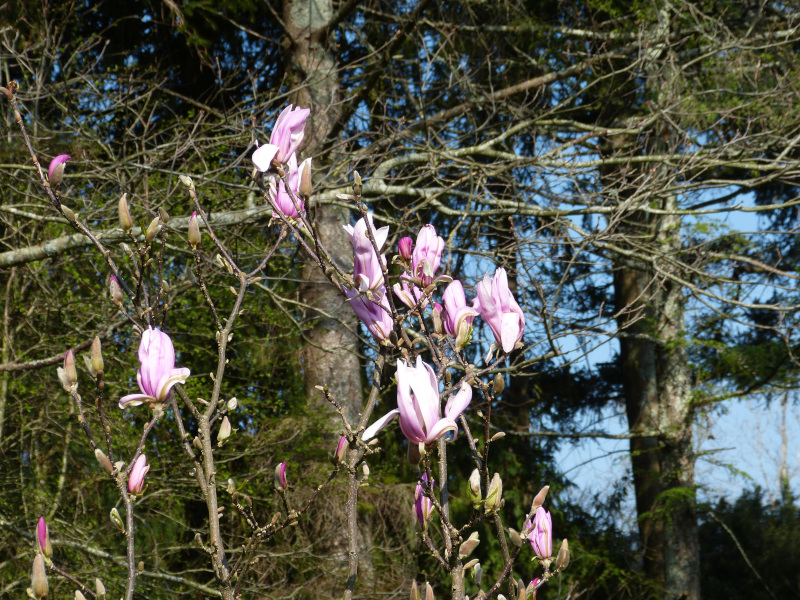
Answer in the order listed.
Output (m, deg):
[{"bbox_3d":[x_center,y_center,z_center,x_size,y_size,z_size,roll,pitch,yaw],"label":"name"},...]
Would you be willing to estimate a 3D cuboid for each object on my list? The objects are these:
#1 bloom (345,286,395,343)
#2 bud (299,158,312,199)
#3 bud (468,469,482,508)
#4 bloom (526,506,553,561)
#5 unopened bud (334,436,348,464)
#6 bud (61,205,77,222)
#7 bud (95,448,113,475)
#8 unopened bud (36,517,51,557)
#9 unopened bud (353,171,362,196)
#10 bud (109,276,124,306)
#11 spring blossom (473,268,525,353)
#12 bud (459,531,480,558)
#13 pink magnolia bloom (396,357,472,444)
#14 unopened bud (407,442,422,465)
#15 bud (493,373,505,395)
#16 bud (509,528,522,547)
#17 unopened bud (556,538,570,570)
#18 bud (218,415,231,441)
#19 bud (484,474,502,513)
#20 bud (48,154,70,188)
[{"bbox_3d":[-0.039,0.018,3.020,0.047,0.085,0.048,-30,-3,0],"label":"bloom"},{"bbox_3d":[-0.110,-0.142,2.780,0.015,0.047,0.015,6,-3,0],"label":"bud"},{"bbox_3d":[0.085,0.210,2.650,0.015,0.044,0.015,-1,-3,0],"label":"bud"},{"bbox_3d":[0.161,0.269,2.750,0.028,0.060,0.028,-6,-3,0],"label":"bloom"},{"bbox_3d":[-0.074,0.190,3.000,0.015,0.035,0.015,12,-3,0],"label":"unopened bud"},{"bbox_3d":[-0.418,-0.109,3.000,0.013,0.026,0.013,-42,-3,0],"label":"bud"},{"bbox_3d":[-0.338,0.184,2.720,0.013,0.032,0.013,-30,-3,0],"label":"bud"},{"bbox_3d":[-0.404,0.268,2.700,0.014,0.045,0.014,-10,-3,0],"label":"unopened bud"},{"bbox_3d":[-0.049,-0.135,2.750,0.010,0.030,0.010,-5,-3,0],"label":"unopened bud"},{"bbox_3d":[-0.334,-0.010,2.800,0.015,0.036,0.015,-18,-3,0],"label":"bud"},{"bbox_3d":[0.122,0.013,2.950,0.061,0.103,0.059,-7,-3,0],"label":"spring blossom"},{"bbox_3d":[0.086,0.303,2.950,0.017,0.036,0.017,29,-3,0],"label":"bud"},{"bbox_3d":[0.039,0.112,2.660,0.085,0.097,0.076,-2,-3,0],"label":"pink magnolia bloom"},{"bbox_3d":[0.017,0.172,2.750,0.016,0.037,0.016,-4,-3,0],"label":"unopened bud"},{"bbox_3d":[0.115,0.098,2.780,0.013,0.026,0.013,2,-3,0],"label":"bud"},{"bbox_3d":[0.129,0.264,2.650,0.011,0.026,0.011,-29,-3,0],"label":"bud"},{"bbox_3d":[0.182,0.283,2.650,0.013,0.036,0.013,6,-3,0],"label":"unopened bud"},{"bbox_3d":[-0.221,0.163,3.000,0.015,0.032,0.015,15,-3,0],"label":"bud"},{"bbox_3d":[0.116,0.239,2.950,0.020,0.048,0.019,11,-3,0],"label":"bud"},{"bbox_3d":[-0.391,-0.148,2.750,0.017,0.040,0.017,18,-3,0],"label":"bud"}]

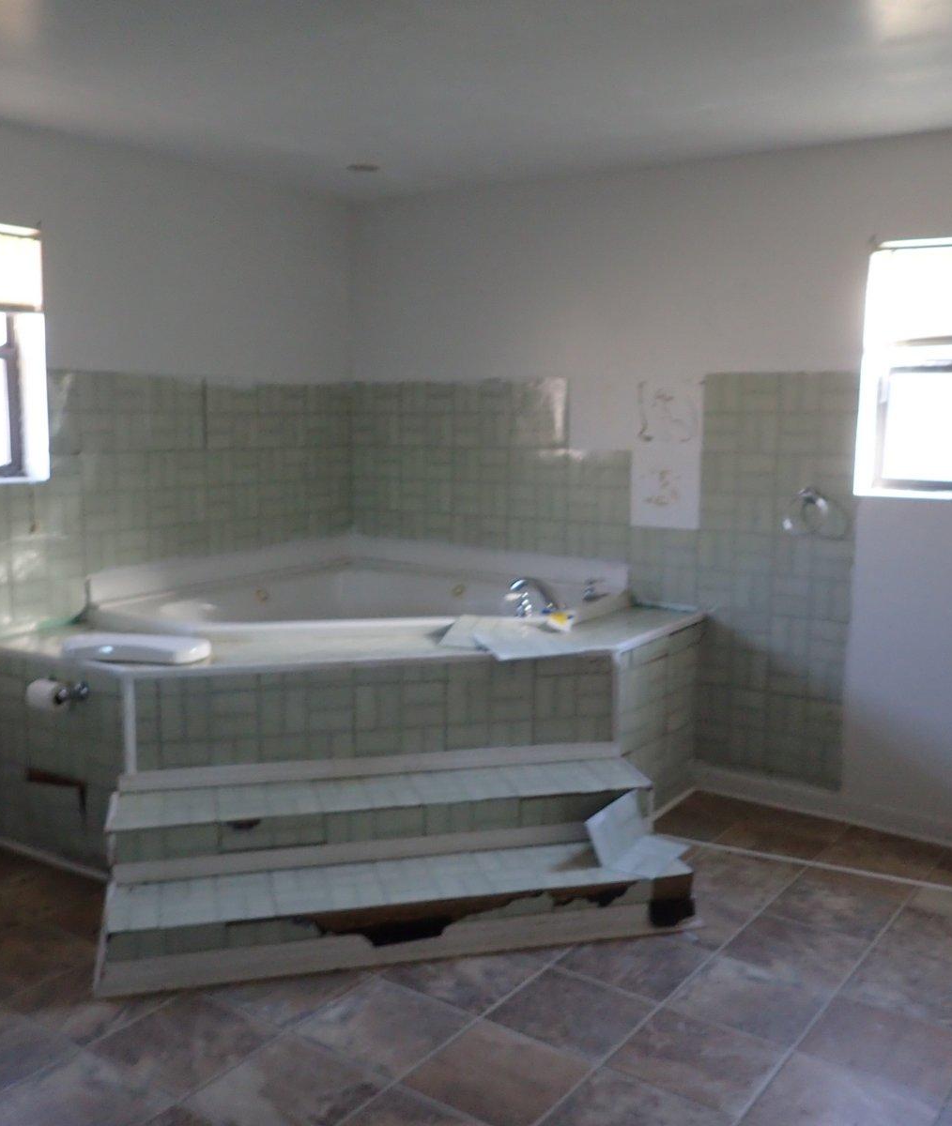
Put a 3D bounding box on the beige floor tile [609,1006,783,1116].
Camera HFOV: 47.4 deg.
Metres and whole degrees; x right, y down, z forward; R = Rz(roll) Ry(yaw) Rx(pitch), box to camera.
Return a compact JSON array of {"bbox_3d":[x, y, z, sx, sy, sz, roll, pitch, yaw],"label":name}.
[{"bbox_3d":[0.500,1.142,2.488,0.315,0.010,0.315,7,10,36],"label":"beige floor tile"}]

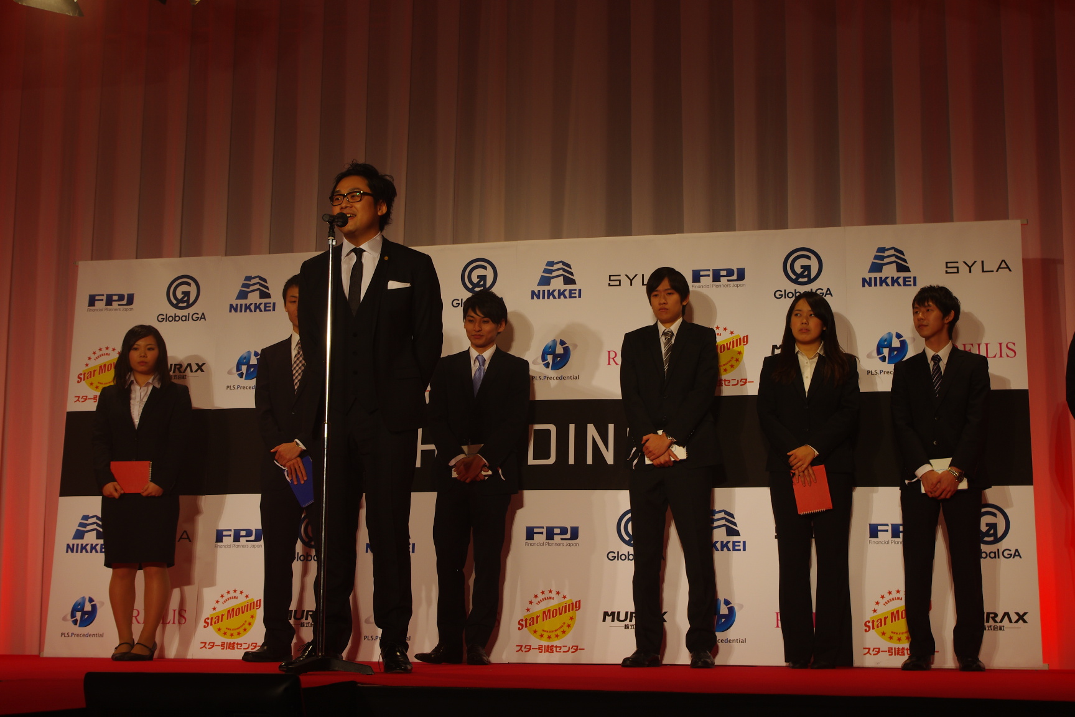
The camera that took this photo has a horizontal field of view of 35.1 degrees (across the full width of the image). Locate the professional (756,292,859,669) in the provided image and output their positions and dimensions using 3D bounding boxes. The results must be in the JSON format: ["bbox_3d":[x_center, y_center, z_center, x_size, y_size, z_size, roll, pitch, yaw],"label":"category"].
[{"bbox_3d":[1.189,0.518,7.469,0.460,1.650,0.310,-2,-10,13],"label":"professional"}]

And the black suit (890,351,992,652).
[{"bbox_3d":[1.709,0.600,7.222,0.414,1.341,0.330,-3,-10,19],"label":"black suit"}]

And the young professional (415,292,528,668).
[{"bbox_3d":[-0.290,0.535,7.891,0.480,1.726,0.340,-2,-10,15],"label":"young professional"}]

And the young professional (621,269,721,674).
[{"bbox_3d":[0.574,0.462,7.504,0.445,1.782,0.360,-2,-10,14],"label":"young professional"}]

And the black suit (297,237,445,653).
[{"bbox_3d":[-0.588,0.305,5.942,0.510,1.455,0.320,-3,-10,20],"label":"black suit"}]

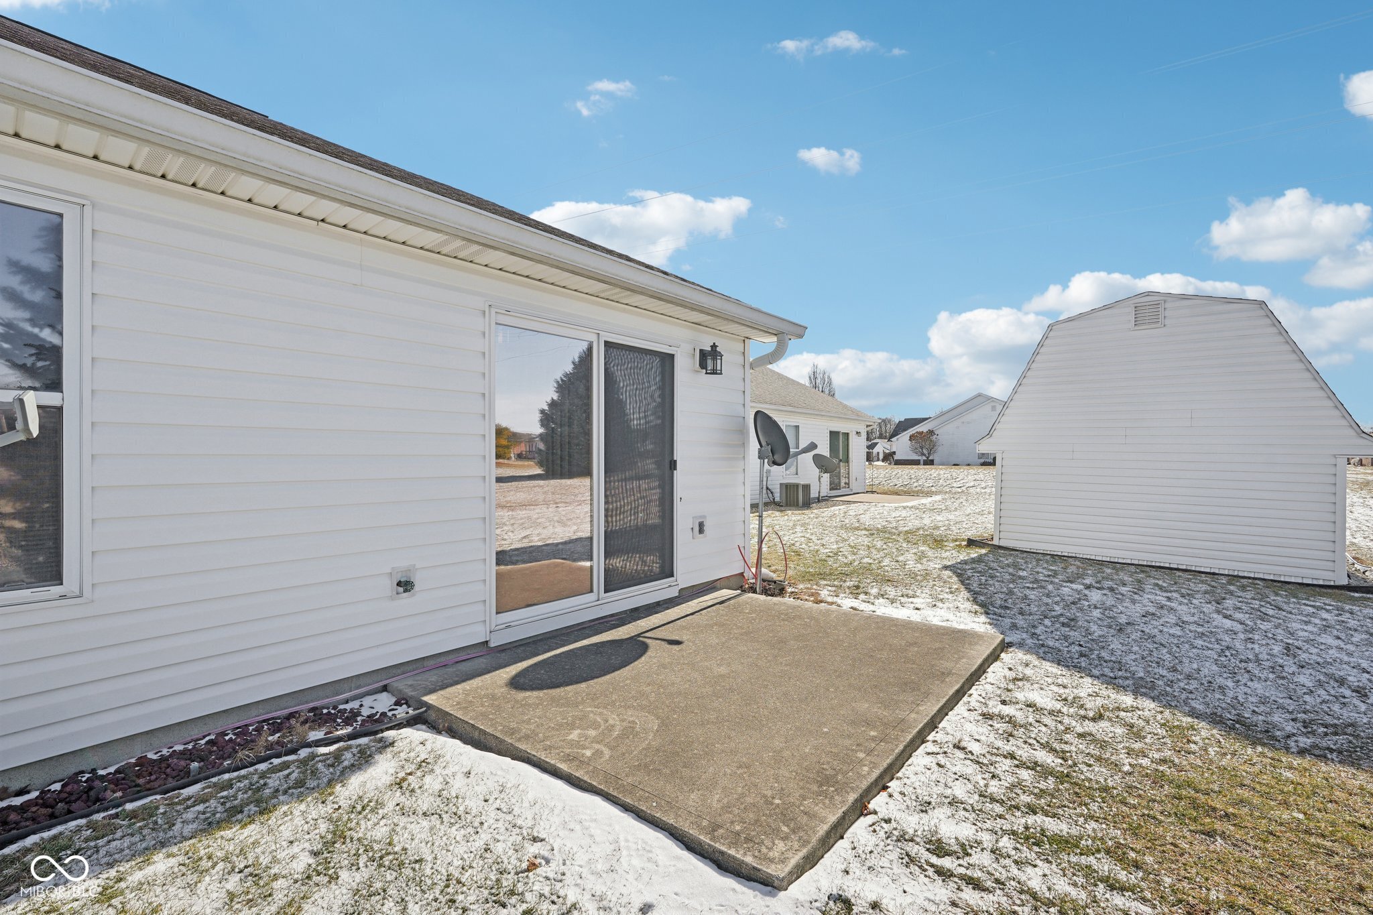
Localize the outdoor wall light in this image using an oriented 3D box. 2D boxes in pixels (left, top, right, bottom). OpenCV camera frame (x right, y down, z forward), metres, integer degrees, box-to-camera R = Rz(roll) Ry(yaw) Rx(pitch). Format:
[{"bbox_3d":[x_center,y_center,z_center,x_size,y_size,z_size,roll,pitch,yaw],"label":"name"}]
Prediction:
[{"bbox_3d":[0.227,-0.868,5.355,0.172,0.275,0.125,0,0,39],"label":"outdoor wall light"}]

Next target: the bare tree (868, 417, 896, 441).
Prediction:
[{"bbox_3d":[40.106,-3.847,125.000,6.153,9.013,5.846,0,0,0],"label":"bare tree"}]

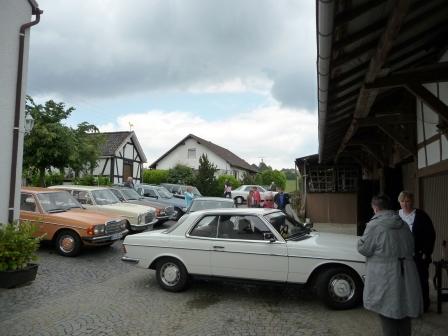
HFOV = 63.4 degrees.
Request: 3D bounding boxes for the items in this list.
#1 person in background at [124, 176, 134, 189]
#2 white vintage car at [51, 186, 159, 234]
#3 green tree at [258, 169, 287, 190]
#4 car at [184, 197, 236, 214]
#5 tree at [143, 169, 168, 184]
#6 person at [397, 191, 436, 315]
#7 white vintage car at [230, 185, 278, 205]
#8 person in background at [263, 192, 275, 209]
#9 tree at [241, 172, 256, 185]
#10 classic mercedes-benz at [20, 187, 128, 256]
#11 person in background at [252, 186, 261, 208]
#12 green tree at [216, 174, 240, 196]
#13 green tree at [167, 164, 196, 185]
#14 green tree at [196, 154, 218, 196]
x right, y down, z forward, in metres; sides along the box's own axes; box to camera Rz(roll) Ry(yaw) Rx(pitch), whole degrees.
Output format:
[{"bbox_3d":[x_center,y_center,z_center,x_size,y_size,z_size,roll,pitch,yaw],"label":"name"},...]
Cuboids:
[{"bbox_3d":[-4.400,1.300,16.900,0.500,1.760,0.350,2,-4,-18],"label":"person in background"},{"bbox_3d":[-4.583,1.374,12.089,4.690,1.440,1.780,3,-3,15],"label":"white vintage car"},{"bbox_3d":[4.924,1.547,36.886,3.000,2.900,2.600,1,-5,0],"label":"green tree"},{"bbox_3d":[-0.330,1.680,11.500,1.790,1.430,4.650,1,-4,2],"label":"car"},{"bbox_3d":[-5.392,1.224,27.910,2.600,2.300,1.800,1,-5,0],"label":"tree"},{"bbox_3d":[2.570,1.120,4.950,0.550,1.650,0.360,-3,-6,41],"label":"person"},{"bbox_3d":[2.500,2.130,29.000,4.750,1.410,1.800,2,-4,-7],"label":"white vintage car"},{"bbox_3d":[1.496,1.611,12.239,0.520,1.550,0.360,1,-5,0],"label":"person in background"},{"bbox_3d":[2.545,1.718,37.902,2.000,2.500,1.900,1,-5,0],"label":"tree"},{"bbox_3d":[-4.994,1.316,9.915,4.720,1.440,1.790,3,-3,17],"label":"classic mercedes-benz"},{"bbox_3d":[1.630,1.790,18.400,0.500,1.680,0.340,-1,-5,24],"label":"person in background"},{"bbox_3d":[0.401,1.706,33.914,2.400,2.200,2.200,1,-5,0],"label":"green tree"},{"bbox_3d":[-3.193,1.135,26.890,2.400,2.800,2.300,1,-5,0],"label":"green tree"},{"bbox_3d":[-1.230,0.880,27.000,1.900,3.700,1.900,1,-4,0],"label":"green tree"}]

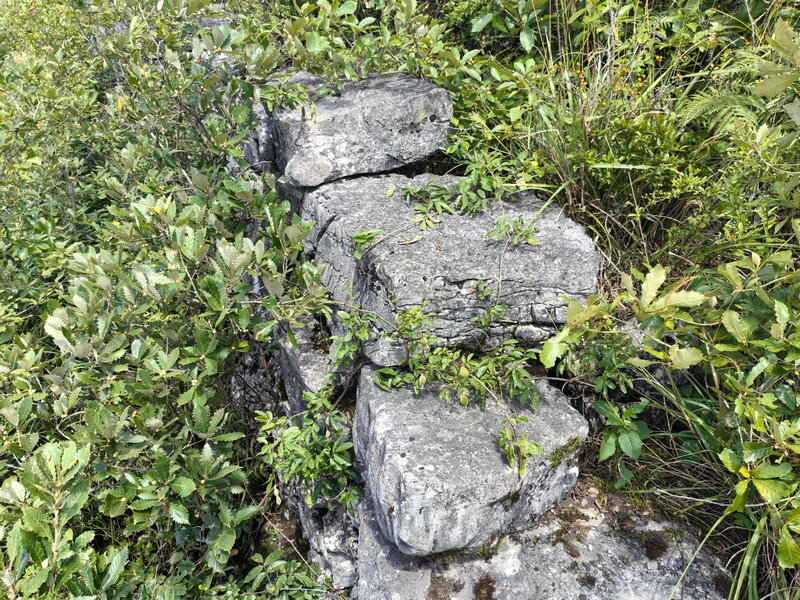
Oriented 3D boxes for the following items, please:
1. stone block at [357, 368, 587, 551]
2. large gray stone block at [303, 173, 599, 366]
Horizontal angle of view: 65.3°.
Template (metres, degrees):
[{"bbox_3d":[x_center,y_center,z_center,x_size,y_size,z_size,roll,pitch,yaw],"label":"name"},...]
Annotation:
[{"bbox_3d":[0.169,0.432,1.908,0.560,0.270,0.480,-9,39,-11],"label":"stone block"},{"bbox_3d":[0.203,-0.161,2.196,0.800,0.390,0.540,-9,39,-12],"label":"large gray stone block"}]

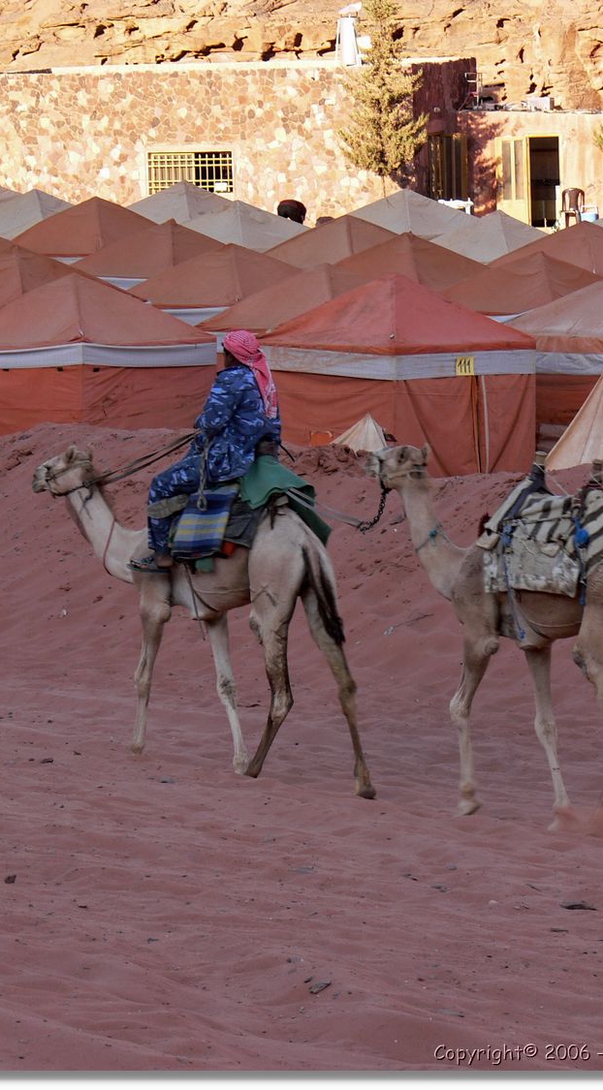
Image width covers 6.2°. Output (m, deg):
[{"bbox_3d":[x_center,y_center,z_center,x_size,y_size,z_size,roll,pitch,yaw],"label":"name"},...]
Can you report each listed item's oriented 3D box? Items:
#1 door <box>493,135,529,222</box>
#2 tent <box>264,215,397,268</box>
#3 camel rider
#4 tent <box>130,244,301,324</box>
[{"bbox_3d":[4.675,-8.077,123.000,0.780,2.000,0.070,1,4,12],"label":"door"},{"bbox_3d":[0.662,-3.313,76.112,2.150,2.400,2.150,5,7,41],"label":"tent"},{"bbox_3d":[-0.582,-0.575,34.000,0.900,1.500,0.700,4,6,45],"label":"camel rider"},{"bbox_3d":[-1.093,-3.003,85.440,2.750,3.250,2.750,1,2,41],"label":"tent"}]

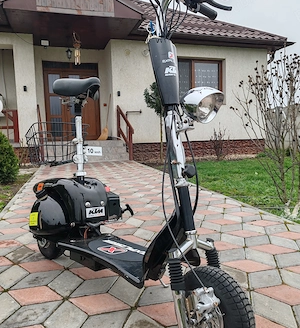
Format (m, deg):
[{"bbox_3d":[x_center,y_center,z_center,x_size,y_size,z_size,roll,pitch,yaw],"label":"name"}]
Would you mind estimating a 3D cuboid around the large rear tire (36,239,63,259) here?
[{"bbox_3d":[-0.514,0.368,1.638,0.088,0.258,0.258,-6,8,-41],"label":"large rear tire"}]

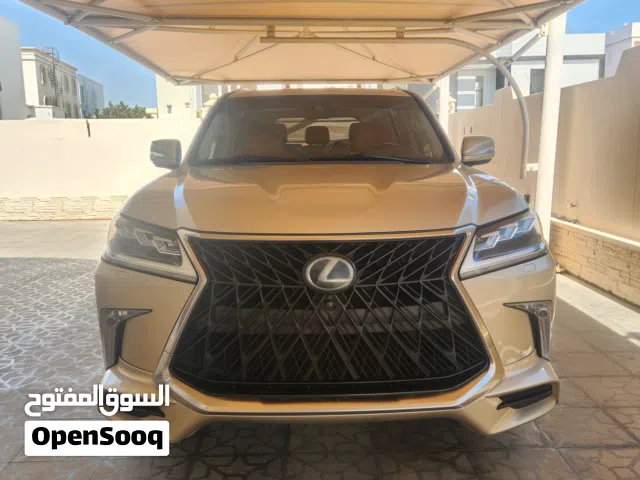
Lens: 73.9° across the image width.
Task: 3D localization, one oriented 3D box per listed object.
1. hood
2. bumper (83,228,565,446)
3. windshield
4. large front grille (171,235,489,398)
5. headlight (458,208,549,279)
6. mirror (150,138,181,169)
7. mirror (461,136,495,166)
[{"bbox_3d":[0.020,-0.245,1.914,1.640,0.200,1.320,0,13,-1],"label":"hood"},{"bbox_3d":[0.031,0.298,1.595,1.880,0.760,0.540,0,13,-1],"label":"bumper"},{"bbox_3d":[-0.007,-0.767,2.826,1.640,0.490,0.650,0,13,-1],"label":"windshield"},{"bbox_3d":[0.034,0.237,1.407,1.050,0.560,0.160,0,13,-1],"label":"large front grille"},{"bbox_3d":[0.679,-0.009,1.581,0.460,0.190,0.400,0,13,-1],"label":"headlight"},{"bbox_3d":[-1.004,-0.565,2.758,0.220,0.200,0.170,0,13,-1],"label":"mirror"},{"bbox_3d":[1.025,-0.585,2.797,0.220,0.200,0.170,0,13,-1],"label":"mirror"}]

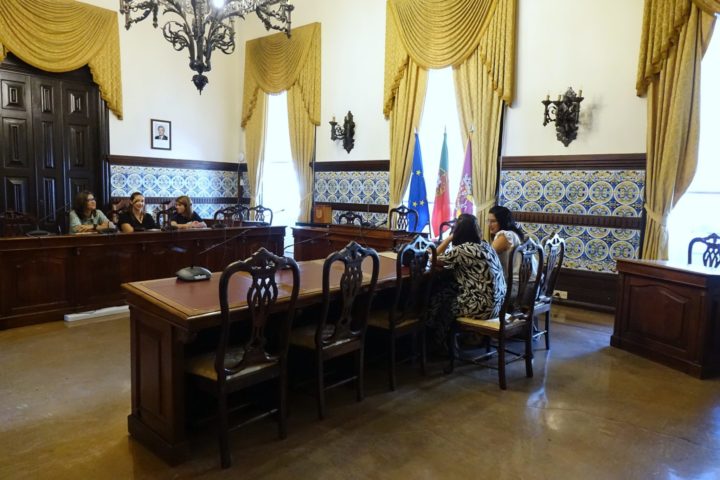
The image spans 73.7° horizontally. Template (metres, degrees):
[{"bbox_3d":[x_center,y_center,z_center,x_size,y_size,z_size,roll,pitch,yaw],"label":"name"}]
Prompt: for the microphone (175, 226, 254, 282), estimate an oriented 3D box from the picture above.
[{"bbox_3d":[-0.893,0.089,2.967,0.500,0.320,0.200,2,6,5],"label":"microphone"}]

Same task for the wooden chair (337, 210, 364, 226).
[{"bbox_3d":[-0.319,0.120,7.017,0.540,1.080,0.580,7,8,41],"label":"wooden chair"}]

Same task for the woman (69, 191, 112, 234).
[{"bbox_3d":[-3.154,0.109,5.462,0.740,1.290,0.520,7,8,42],"label":"woman"}]

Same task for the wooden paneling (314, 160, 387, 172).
[{"bbox_3d":[-0.207,-1.284,8.361,1.820,0.185,0.080,7,8,40],"label":"wooden paneling"}]

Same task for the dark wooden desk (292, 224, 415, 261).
[{"bbox_3d":[-0.041,0.309,6.431,1.650,0.840,0.800,7,8,41],"label":"dark wooden desk"}]

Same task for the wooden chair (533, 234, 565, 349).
[{"bbox_3d":[1.466,0.456,4.335,0.550,1.085,0.510,7,8,40],"label":"wooden chair"}]

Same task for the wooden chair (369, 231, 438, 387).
[{"bbox_3d":[0.231,0.496,3.650,0.550,1.085,0.510,7,8,42],"label":"wooden chair"}]

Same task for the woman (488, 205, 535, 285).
[{"bbox_3d":[1.309,0.337,4.369,0.740,1.280,0.500,6,8,38],"label":"woman"}]

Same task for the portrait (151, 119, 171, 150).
[{"bbox_3d":[-3.666,-1.945,8.887,0.030,0.535,0.380,7,8,40],"label":"portrait"}]

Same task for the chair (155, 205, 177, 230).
[{"bbox_3d":[-2.418,0.120,6.530,0.580,1.080,0.540,7,8,42],"label":"chair"}]

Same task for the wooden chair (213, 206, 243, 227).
[{"bbox_3d":[-1.841,0.066,7.179,0.580,1.080,0.540,7,8,42],"label":"wooden chair"}]

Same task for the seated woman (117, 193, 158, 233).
[{"bbox_3d":[-2.747,0.078,5.901,0.740,1.290,0.520,7,8,42],"label":"seated woman"}]

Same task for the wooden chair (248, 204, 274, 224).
[{"bbox_3d":[-1.508,-0.013,8.077,0.550,1.085,0.510,7,8,40],"label":"wooden chair"}]

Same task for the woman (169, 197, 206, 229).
[{"bbox_3d":[-2.311,0.057,6.342,0.740,1.250,0.520,7,8,42],"label":"woman"}]

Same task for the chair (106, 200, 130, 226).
[{"bbox_3d":[-2.847,0.158,6.069,0.580,1.080,0.540,7,8,42],"label":"chair"}]

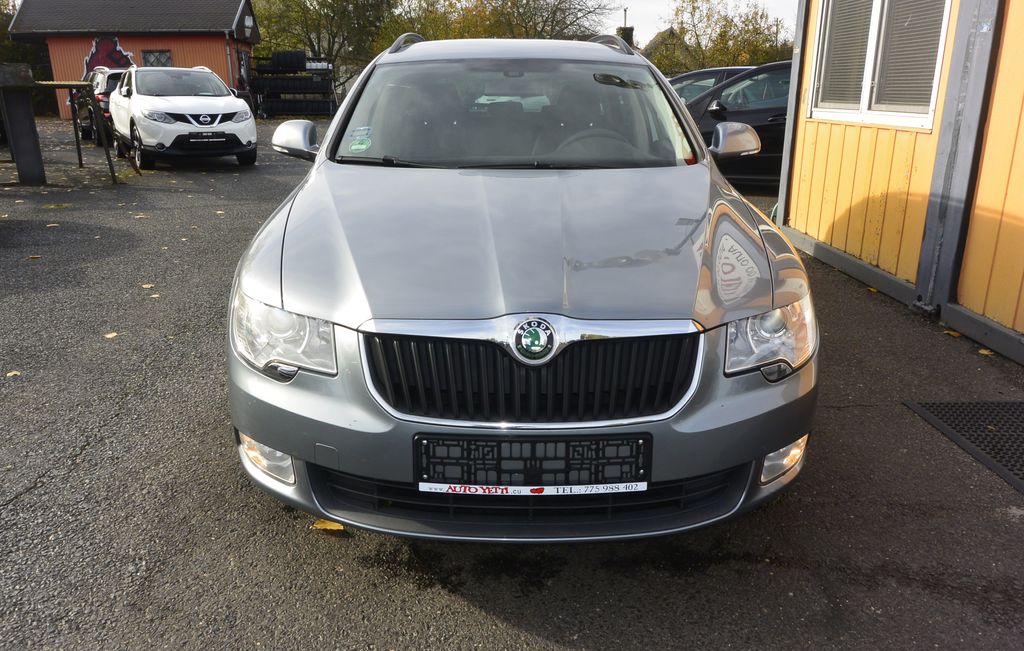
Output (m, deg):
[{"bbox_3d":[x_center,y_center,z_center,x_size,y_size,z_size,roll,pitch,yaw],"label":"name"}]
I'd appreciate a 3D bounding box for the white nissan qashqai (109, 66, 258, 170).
[{"bbox_3d":[-5.716,-3.634,13.152,1.840,1.600,4.380,-11,20,-31],"label":"white nissan qashqai"}]

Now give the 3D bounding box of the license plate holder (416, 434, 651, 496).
[{"bbox_3d":[0.046,0.311,1.716,0.525,0.145,0.028,0,9,-1],"label":"license plate holder"}]

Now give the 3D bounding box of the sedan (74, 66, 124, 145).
[{"bbox_3d":[-8.904,-5.116,17.822,1.840,1.650,4.550,-11,20,-31],"label":"sedan"}]

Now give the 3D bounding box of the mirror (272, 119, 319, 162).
[{"bbox_3d":[-0.876,-0.749,3.108,0.200,0.170,0.140,0,17,-1],"label":"mirror"}]

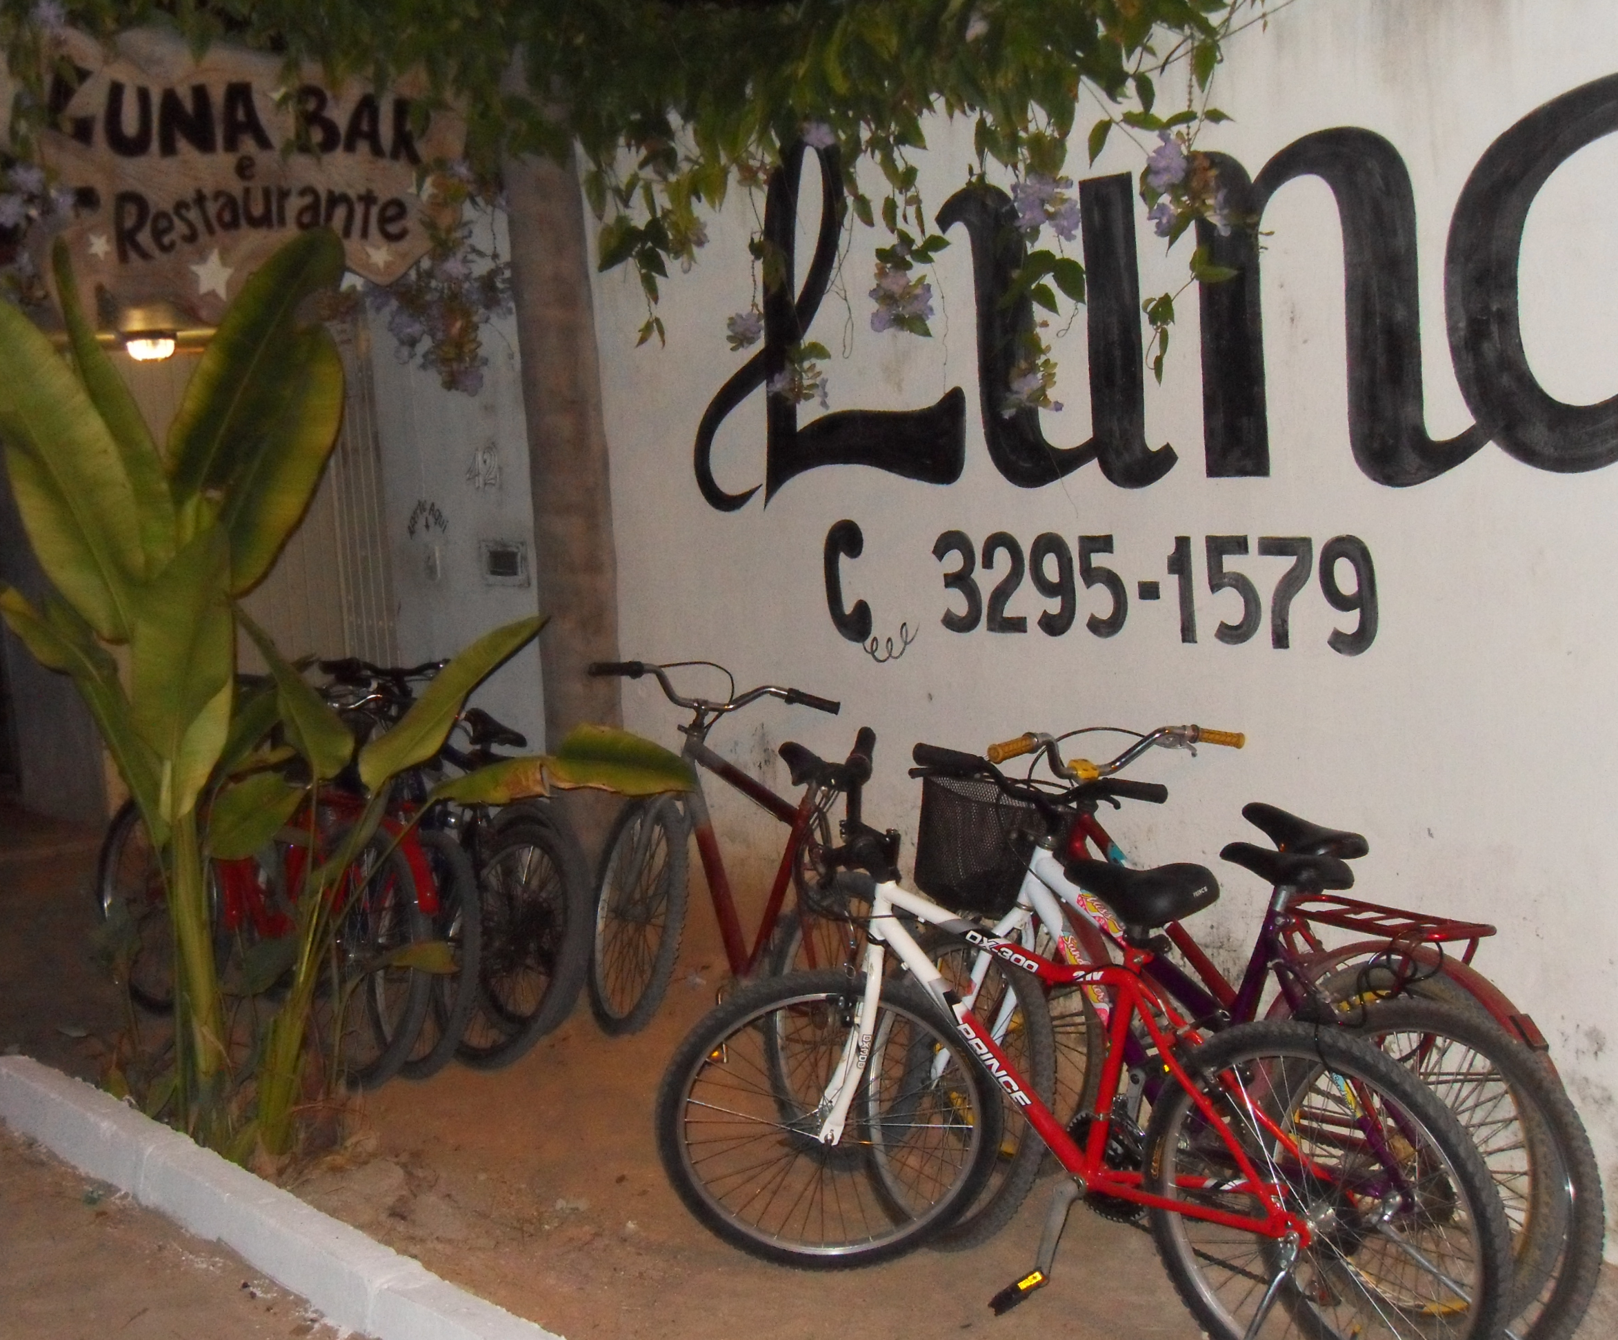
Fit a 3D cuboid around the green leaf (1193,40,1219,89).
[{"bbox_3d":[0.760,-1.161,4.250,0.054,0.092,0.025,0,8,24],"label":"green leaf"}]

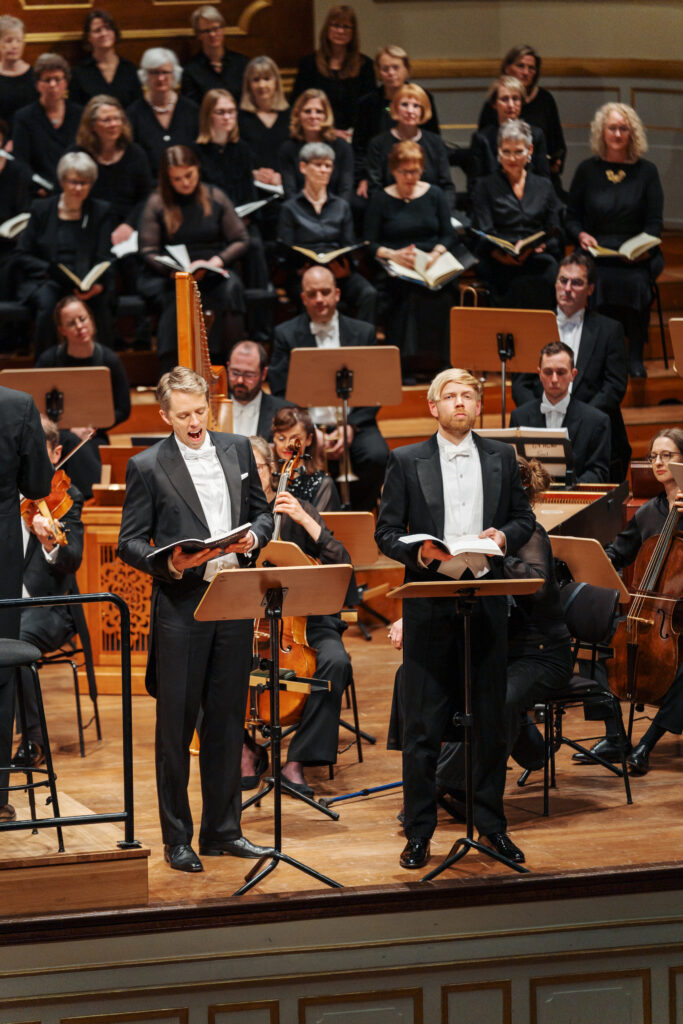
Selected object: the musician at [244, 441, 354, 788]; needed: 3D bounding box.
[{"bbox_3d":[-0.201,0.365,22.400,0.580,1.270,0.850,2,10,18],"label":"musician"}]

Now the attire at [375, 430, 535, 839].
[{"bbox_3d":[0.428,0.443,20.793,0.570,1.490,0.420,-2,9,-10],"label":"attire"}]

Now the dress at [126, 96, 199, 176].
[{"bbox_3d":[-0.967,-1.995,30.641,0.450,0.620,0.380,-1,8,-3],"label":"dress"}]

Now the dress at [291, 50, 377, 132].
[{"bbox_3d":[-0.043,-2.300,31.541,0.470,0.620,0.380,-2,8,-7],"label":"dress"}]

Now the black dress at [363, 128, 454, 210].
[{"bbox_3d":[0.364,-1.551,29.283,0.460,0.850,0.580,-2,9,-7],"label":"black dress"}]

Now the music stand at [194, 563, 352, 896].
[{"bbox_3d":[-0.249,0.761,20.072,0.550,1.160,0.480,-3,8,-14],"label":"music stand"}]

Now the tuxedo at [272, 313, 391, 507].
[{"bbox_3d":[-0.049,-0.406,26.328,0.570,1.030,0.750,-2,9,-6],"label":"tuxedo"}]

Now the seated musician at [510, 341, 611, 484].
[{"bbox_3d":[0.983,-0.091,25.165,0.500,1.300,0.820,1,9,11],"label":"seated musician"}]

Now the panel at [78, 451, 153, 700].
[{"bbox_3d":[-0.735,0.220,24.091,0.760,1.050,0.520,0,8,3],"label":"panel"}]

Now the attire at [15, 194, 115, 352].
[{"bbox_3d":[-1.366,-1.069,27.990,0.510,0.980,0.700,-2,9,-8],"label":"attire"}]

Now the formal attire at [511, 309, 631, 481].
[{"bbox_3d":[1.105,-0.521,27.290,0.570,0.900,0.580,0,8,13],"label":"formal attire"}]

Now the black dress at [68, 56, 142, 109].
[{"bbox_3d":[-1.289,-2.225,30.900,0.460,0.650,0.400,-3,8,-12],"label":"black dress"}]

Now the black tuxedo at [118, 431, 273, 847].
[{"bbox_3d":[-0.522,0.441,20.309,0.540,1.520,0.420,-4,9,-22],"label":"black tuxedo"}]

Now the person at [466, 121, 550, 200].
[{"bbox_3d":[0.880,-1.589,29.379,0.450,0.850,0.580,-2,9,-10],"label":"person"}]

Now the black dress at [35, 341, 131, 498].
[{"bbox_3d":[-1.237,-0.399,26.907,0.490,0.850,0.580,-2,8,-6],"label":"black dress"}]

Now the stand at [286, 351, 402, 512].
[{"bbox_3d":[0.014,-0.350,26.727,0.540,0.880,0.460,-1,8,0],"label":"stand"}]

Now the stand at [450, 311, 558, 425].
[{"bbox_3d":[0.779,-0.460,26.923,0.540,1.020,0.460,2,8,25],"label":"stand"}]

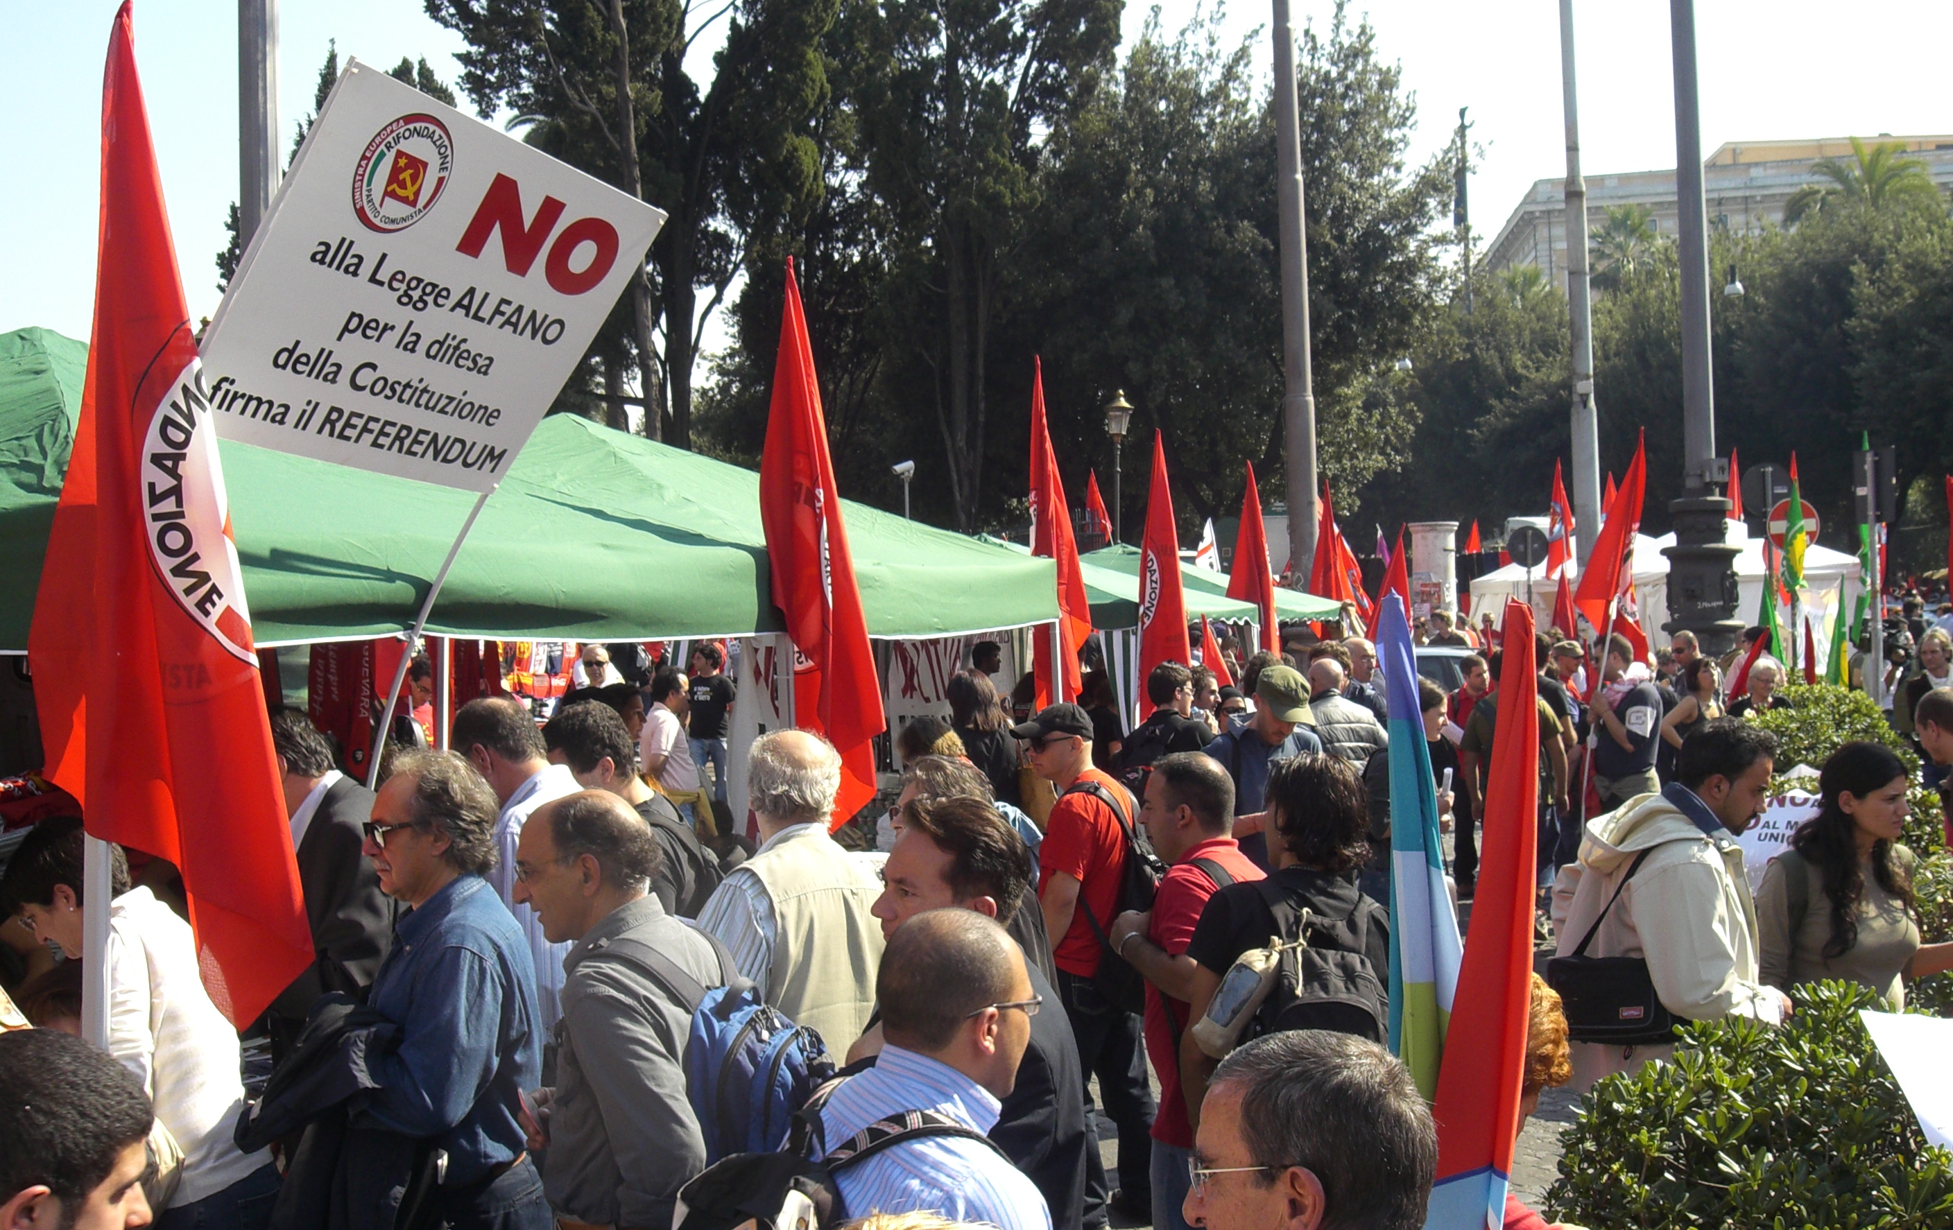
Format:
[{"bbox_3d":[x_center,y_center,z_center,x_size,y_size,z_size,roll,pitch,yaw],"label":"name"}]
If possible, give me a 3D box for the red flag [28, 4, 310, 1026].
[{"bbox_3d":[-1.319,-0.163,3.500,0.460,1.670,0.280,-1,0,-19],"label":"red flag"}]

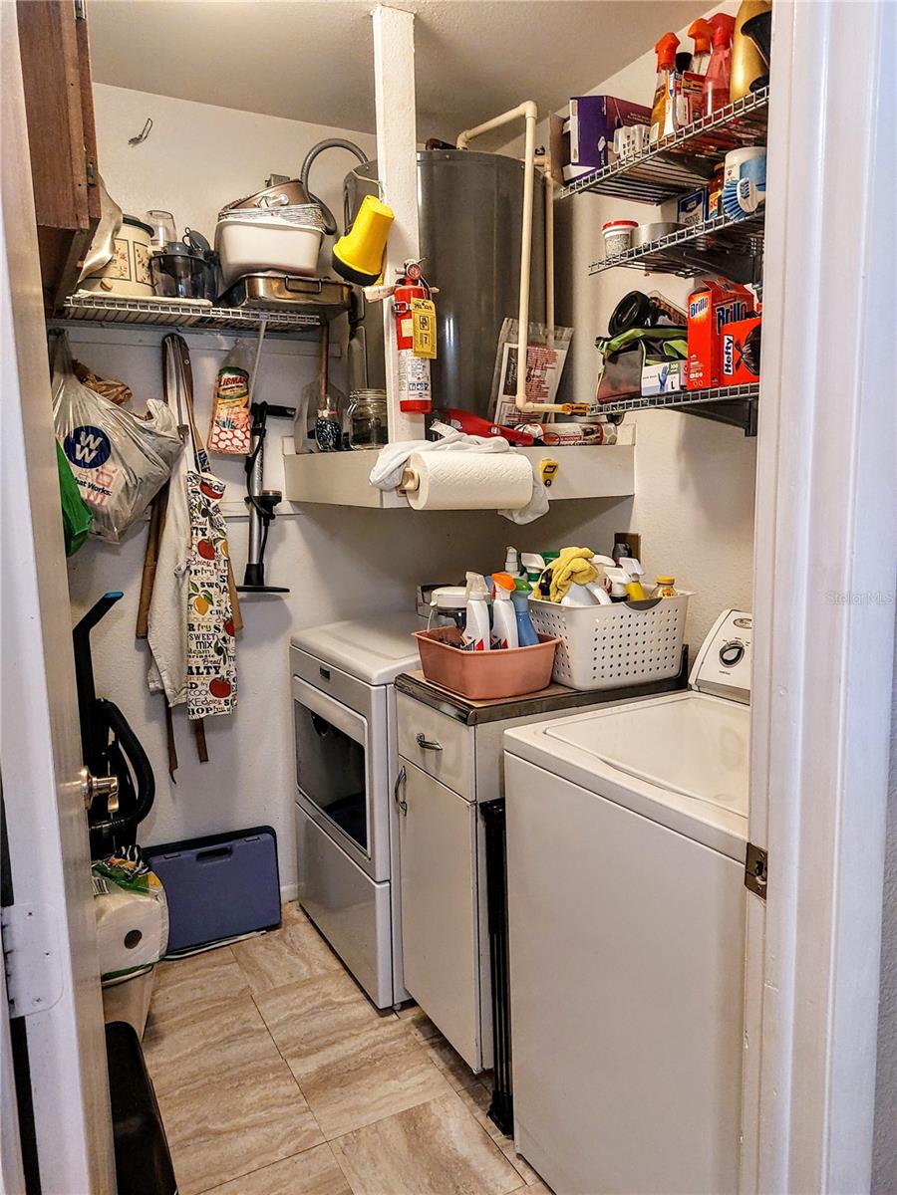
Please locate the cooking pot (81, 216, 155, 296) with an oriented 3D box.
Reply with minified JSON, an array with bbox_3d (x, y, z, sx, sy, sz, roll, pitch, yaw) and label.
[{"bbox_3d":[-0.876,-0.881,2.183,0.225,0.225,0.225,-3,8,-13],"label":"cooking pot"}]

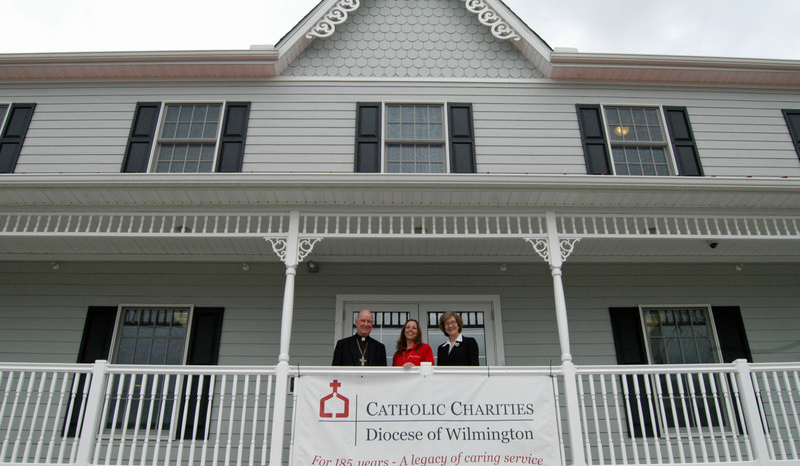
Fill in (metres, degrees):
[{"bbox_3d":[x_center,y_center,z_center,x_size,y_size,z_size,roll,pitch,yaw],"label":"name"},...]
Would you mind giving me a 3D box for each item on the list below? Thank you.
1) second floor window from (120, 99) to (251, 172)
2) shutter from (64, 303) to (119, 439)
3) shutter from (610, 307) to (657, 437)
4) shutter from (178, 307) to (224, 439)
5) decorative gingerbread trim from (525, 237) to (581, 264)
[{"bbox_3d":[-2.979,-1.281,8.413,1.651,1.368,0.100,0,-24,-1],"label":"second floor window"},{"bbox_3d":[-3.664,1.616,7.109,0.366,1.544,0.050,0,-24,-1],"label":"shutter"},{"bbox_3d":[2.809,1.639,7.188,0.372,1.545,0.050,0,-24,-1],"label":"shutter"},{"bbox_3d":[-2.358,1.636,7.118,0.377,1.558,0.050,0,-24,-1],"label":"shutter"},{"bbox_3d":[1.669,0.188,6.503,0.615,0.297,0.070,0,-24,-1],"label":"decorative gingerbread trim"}]

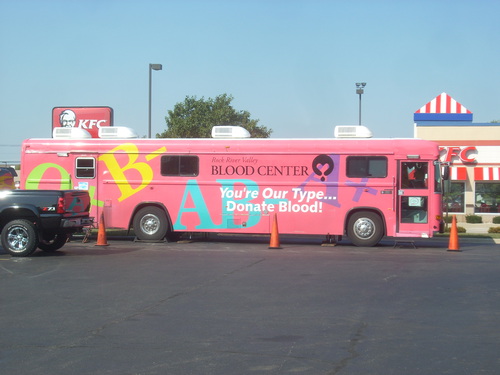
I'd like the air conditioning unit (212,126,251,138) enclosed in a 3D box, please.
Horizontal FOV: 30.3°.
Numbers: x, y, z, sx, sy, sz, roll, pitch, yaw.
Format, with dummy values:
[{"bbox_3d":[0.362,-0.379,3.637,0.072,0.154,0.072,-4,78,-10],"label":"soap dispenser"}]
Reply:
[{"bbox_3d":[-0.520,-1.610,27.000,1.060,0.350,0.720,0,0,14],"label":"air conditioning unit"}]

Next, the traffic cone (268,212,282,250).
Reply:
[{"bbox_3d":[0.662,1.124,24.000,0.370,0.914,0.370,0,0,-6],"label":"traffic cone"}]

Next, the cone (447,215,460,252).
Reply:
[{"bbox_3d":[5.147,1.147,23.300,0.370,0.914,0.370,0,0,-6],"label":"cone"}]

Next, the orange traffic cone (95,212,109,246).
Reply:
[{"bbox_3d":[-3.931,1.088,24.600,0.370,0.914,0.370,0,0,-6],"label":"orange traffic cone"}]

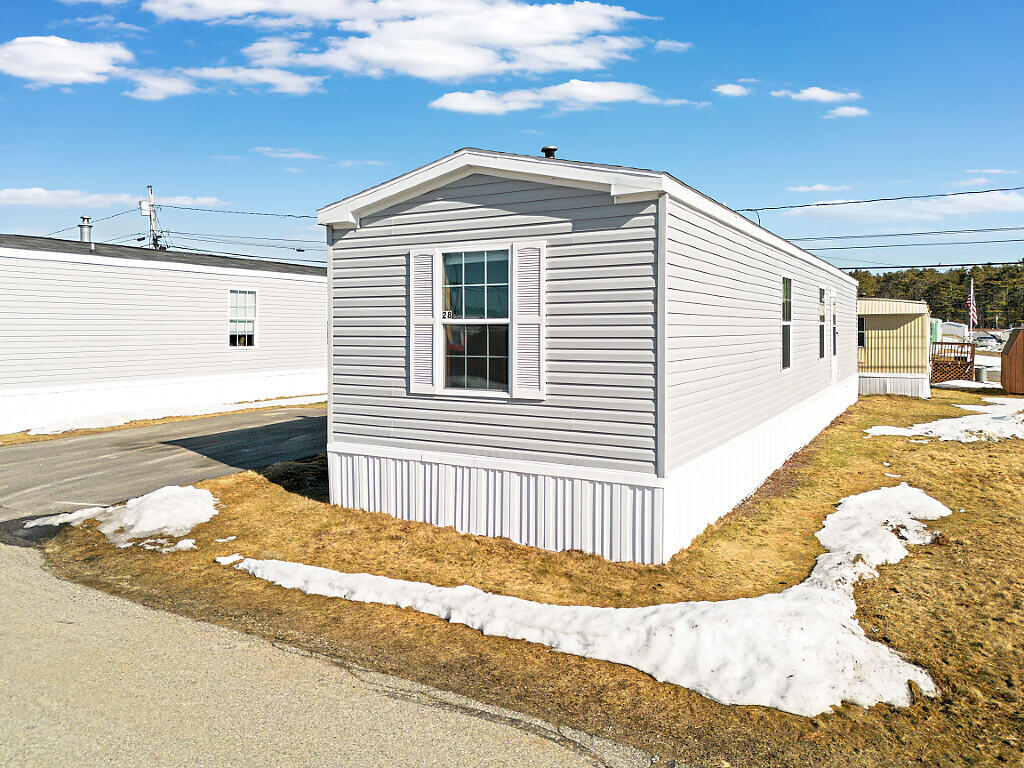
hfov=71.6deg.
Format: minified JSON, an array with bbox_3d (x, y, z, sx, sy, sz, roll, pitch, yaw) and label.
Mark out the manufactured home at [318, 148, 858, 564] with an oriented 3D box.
[{"bbox_3d":[4.027,-1.009,14.899,4.295,4.027,17.484,3,5,31],"label":"manufactured home"}]

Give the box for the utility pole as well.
[{"bbox_3d":[-19.972,-6.141,40.000,1.200,10.200,0.700,-3,5,-17],"label":"utility pole"}]

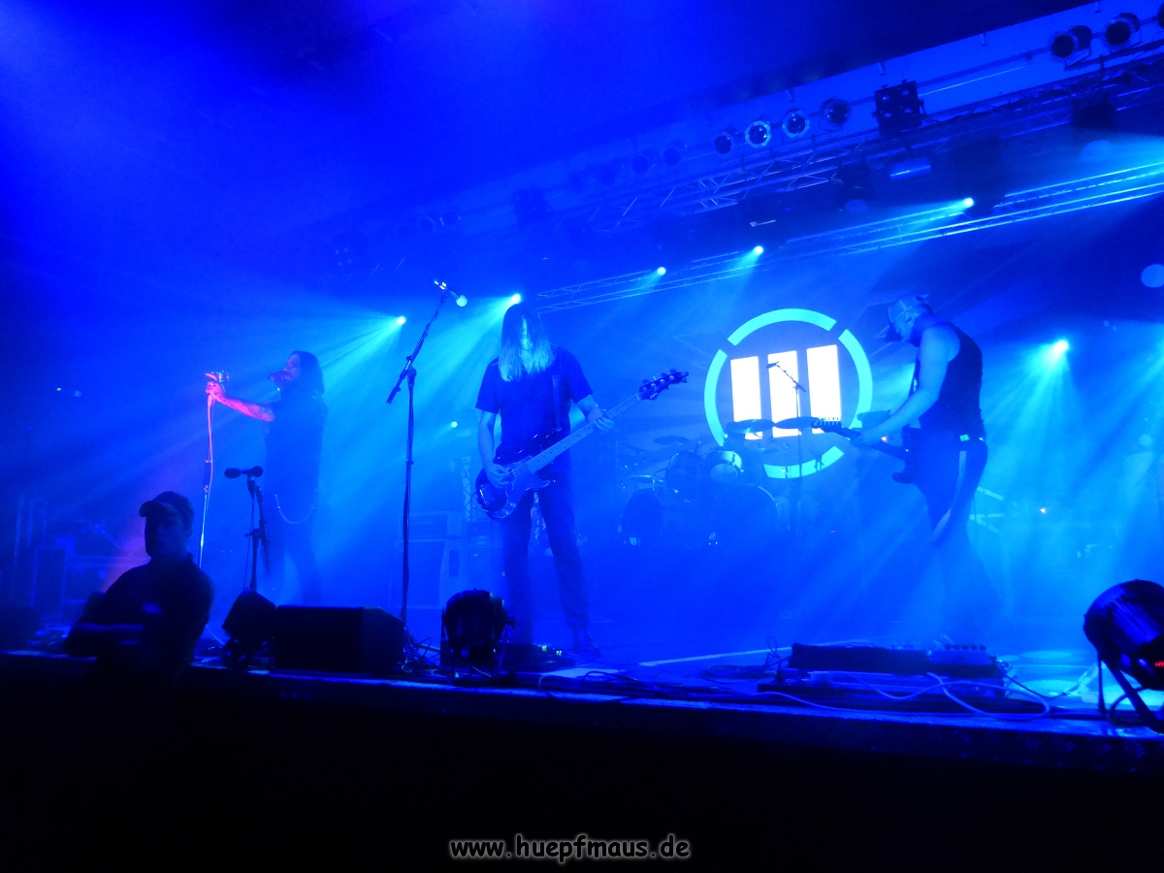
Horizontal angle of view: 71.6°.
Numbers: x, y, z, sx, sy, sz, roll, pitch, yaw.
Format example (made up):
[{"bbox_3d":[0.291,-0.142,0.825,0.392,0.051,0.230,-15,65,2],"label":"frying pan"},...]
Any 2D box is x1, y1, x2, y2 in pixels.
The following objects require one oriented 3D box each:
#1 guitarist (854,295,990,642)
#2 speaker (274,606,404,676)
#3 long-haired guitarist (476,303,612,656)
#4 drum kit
[{"bbox_3d":[1.668,0.149,3.951,0.620,1.740,0.500,-5,-11,25],"label":"guitarist"},{"bbox_3d":[-0.974,0.807,3.271,0.440,0.250,0.330,-4,-10,20],"label":"speaker"},{"bbox_3d":[-0.196,0.170,3.929,0.650,1.720,0.500,0,-10,-3],"label":"long-haired guitarist"},{"bbox_3d":[1.212,0.431,7.384,1.650,1.170,1.350,-5,-11,26],"label":"drum kit"}]

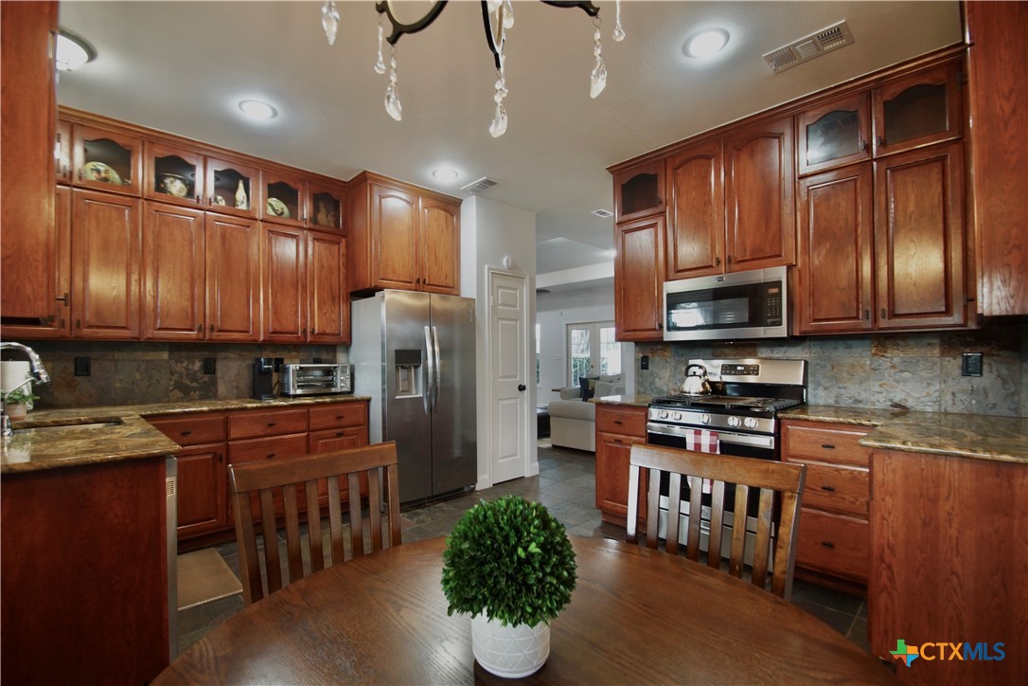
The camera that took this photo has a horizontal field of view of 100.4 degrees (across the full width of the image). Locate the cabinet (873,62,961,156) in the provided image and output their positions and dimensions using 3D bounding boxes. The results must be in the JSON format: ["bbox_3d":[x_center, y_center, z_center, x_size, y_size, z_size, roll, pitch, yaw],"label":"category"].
[{"bbox_3d":[2.156,-1.157,2.287,0.370,0.375,0.328,0,-1,-44],"label":"cabinet"}]

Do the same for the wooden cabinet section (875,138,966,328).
[{"bbox_3d":[2.114,-0.495,2.237,0.330,0.903,0.326,0,-1,-44],"label":"wooden cabinet section"}]

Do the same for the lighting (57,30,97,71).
[{"bbox_3d":[-2.095,-1.333,1.938,0.312,0.070,0.312,0,-1,-44],"label":"lighting"}]

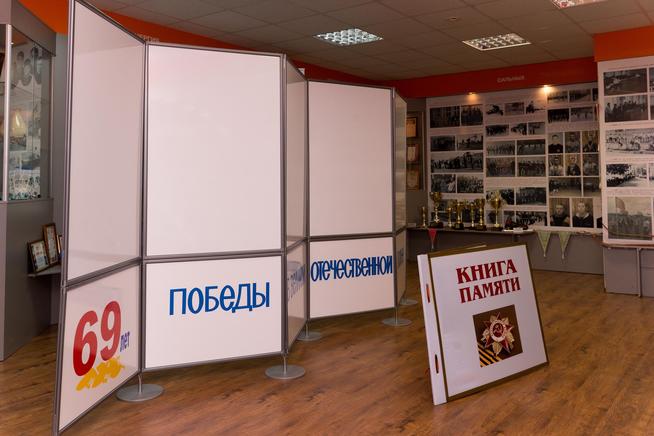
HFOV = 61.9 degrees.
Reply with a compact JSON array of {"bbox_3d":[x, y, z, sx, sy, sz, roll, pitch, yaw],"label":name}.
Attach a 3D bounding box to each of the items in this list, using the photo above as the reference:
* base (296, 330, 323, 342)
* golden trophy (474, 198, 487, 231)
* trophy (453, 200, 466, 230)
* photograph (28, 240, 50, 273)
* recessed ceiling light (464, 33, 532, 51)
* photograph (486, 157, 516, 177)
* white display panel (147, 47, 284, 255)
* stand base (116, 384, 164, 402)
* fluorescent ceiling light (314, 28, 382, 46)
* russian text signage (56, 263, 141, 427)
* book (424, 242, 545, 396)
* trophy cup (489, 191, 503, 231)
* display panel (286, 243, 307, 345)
[{"bbox_3d":[-0.142,0.888,4.120,0.240,0.020,0.240,0,1,0],"label":"base"},{"bbox_3d":[2.219,-0.051,7.880,0.155,0.455,0.155,0,3,0],"label":"golden trophy"},{"bbox_3d":[1.948,-0.037,8.075,0.155,0.440,0.155,0,3,0],"label":"trophy"},{"bbox_3d":[-2.300,0.308,4.361,0.025,0.250,0.330,-14,6,-12],"label":"photograph"},{"bbox_3d":[1.919,-2.000,6.150,0.600,0.080,0.600,1,2,38],"label":"recessed ceiling light"},{"bbox_3d":[2.455,-0.720,7.700,0.410,0.270,0.012,2,4,36],"label":"photograph"},{"bbox_3d":[-0.665,-0.405,3.310,0.830,1.250,0.035,-1,2,-22],"label":"white display panel"},{"bbox_3d":[-1.105,1.040,3.230,0.280,0.015,0.280,0,3,0],"label":"stand base"},{"bbox_3d":[0.237,-1.998,6.000,0.570,0.050,0.570,2,3,37],"label":"fluorescent ceiling light"},{"bbox_3d":[-1.128,0.603,2.792,0.030,0.630,0.830,0,3,3],"label":"russian text signage"},{"bbox_3d":[0.958,0.579,3.277,1.040,0.794,0.060,0,-12,-36],"label":"book"},{"bbox_3d":[2.264,-0.096,7.280,0.180,0.530,0.170,0,1,0],"label":"trophy cup"},{"bbox_3d":[-0.210,0.518,3.923,0.030,0.630,0.830,0,3,6],"label":"display panel"}]

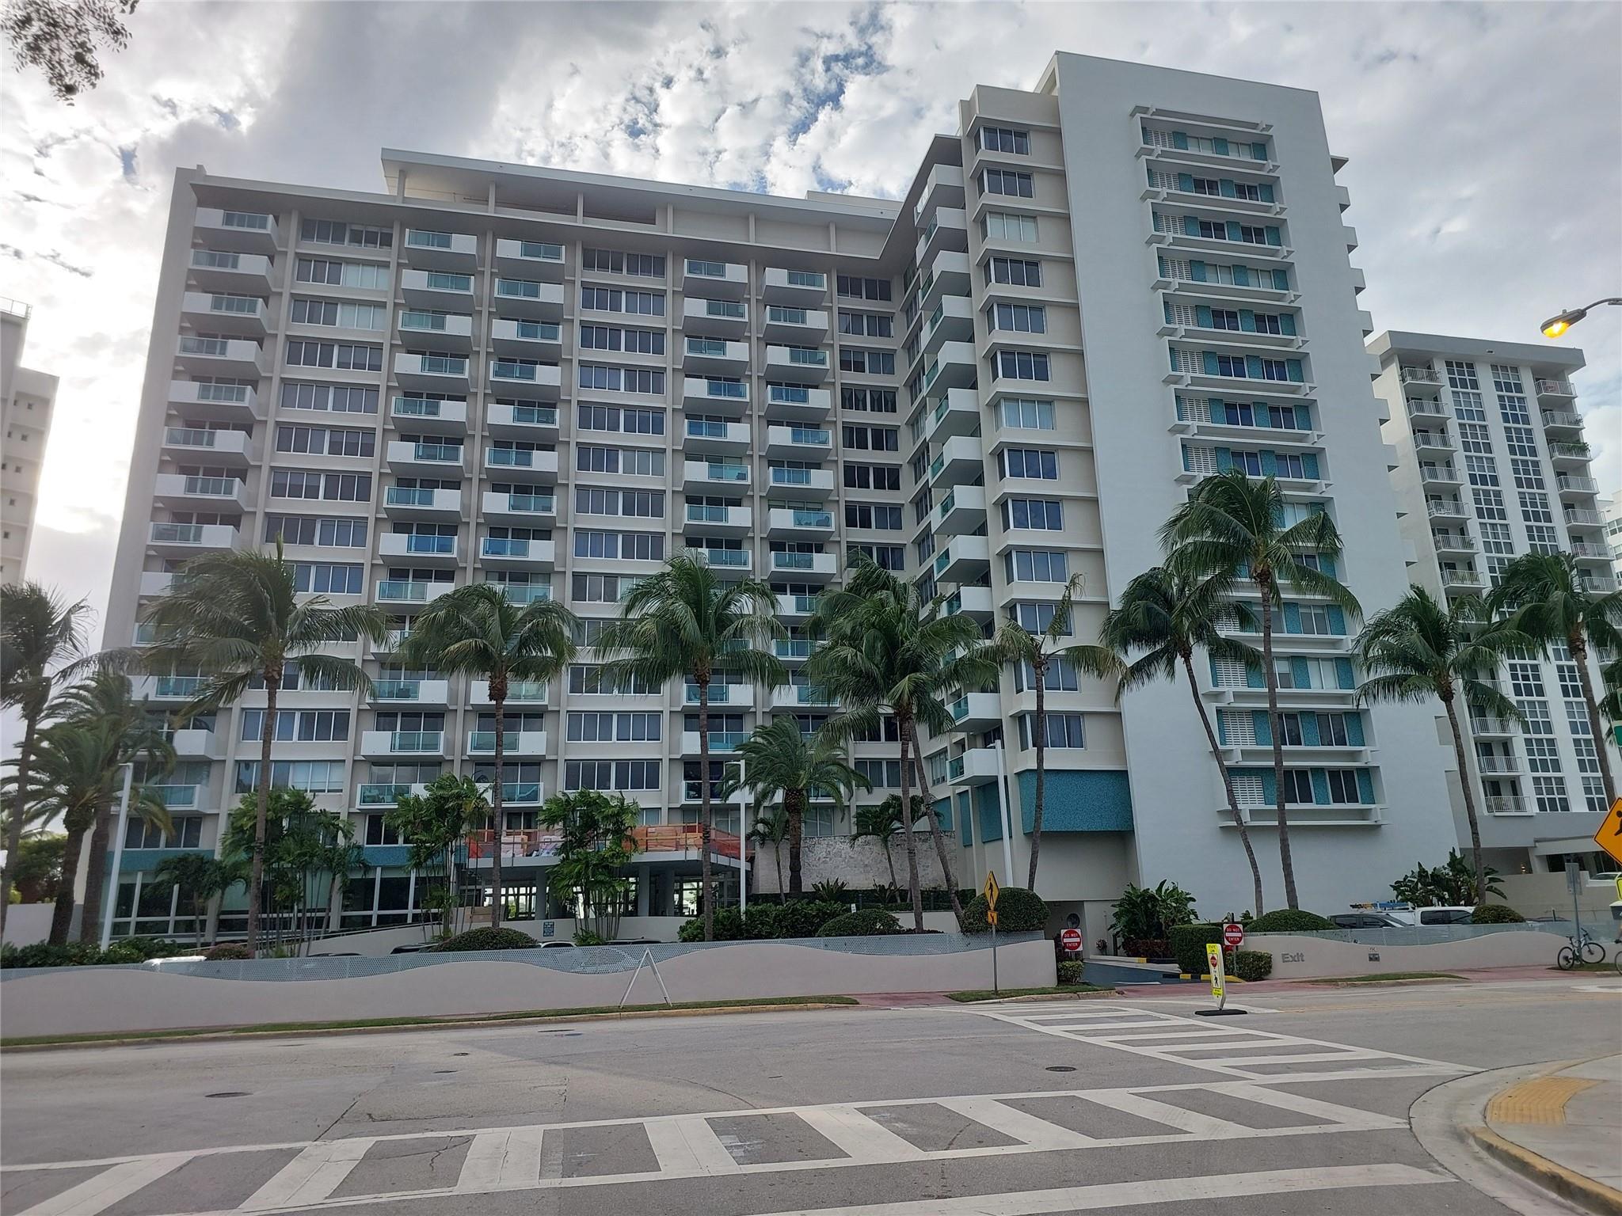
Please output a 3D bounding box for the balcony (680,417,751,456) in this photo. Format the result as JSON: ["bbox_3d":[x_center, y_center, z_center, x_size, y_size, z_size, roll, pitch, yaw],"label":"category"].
[{"bbox_3d":[-5.730,-10.333,64.973,3.950,1.210,1.635,2,-15,-13],"label":"balcony"}]

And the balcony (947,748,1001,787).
[{"bbox_3d":[7.910,7.679,51.595,1.541,1.220,3.880,2,-16,-11],"label":"balcony"}]

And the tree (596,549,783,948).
[{"bbox_3d":[-3.706,4.399,33.579,5.500,12.464,5.400,0,-15,-6],"label":"tree"}]

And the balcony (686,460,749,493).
[{"bbox_3d":[-5.751,-7.797,65.249,3.980,1.217,1.850,2,-16,-13],"label":"balcony"}]

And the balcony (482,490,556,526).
[{"bbox_3d":[-16.683,-5.634,61.841,4.003,1.220,1.628,2,-16,-13],"label":"balcony"}]

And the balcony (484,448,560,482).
[{"bbox_3d":[-16.545,-8.151,61.779,3.969,1.210,1.635,2,-15,-13],"label":"balcony"}]

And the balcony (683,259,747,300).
[{"bbox_3d":[-5.984,-20.683,67.756,3.950,1.210,1.635,2,-15,-13],"label":"balcony"}]

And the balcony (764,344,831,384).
[{"bbox_3d":[-0.918,-15.324,67.499,3.951,1.210,1.635,2,-15,-13],"label":"balcony"}]

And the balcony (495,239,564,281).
[{"bbox_3d":[-17.071,-21.375,66.133,4.003,1.220,1.628,2,-16,-13],"label":"balcony"}]

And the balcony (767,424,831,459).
[{"bbox_3d":[-0.797,-10.180,66.492,4.021,1.230,1.580,2,-16,-13],"label":"balcony"}]

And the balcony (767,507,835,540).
[{"bbox_3d":[-0.660,-4.995,65.062,3.974,1.206,1.580,2,-16,-13],"label":"balcony"}]

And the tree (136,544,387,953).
[{"bbox_3d":[-17.128,4.553,33.055,6.948,13.492,6.948,2,-16,-13],"label":"tree"}]

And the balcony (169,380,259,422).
[{"bbox_3d":[-32.834,-11.465,59.380,3.985,1.183,1.580,2,-16,-13],"label":"balcony"}]

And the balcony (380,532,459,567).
[{"bbox_3d":[-21.736,-3.186,60.102,3.995,1.217,1.850,2,-16,-13],"label":"balcony"}]

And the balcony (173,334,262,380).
[{"bbox_3d":[-33.032,-14.100,60.341,3.964,1.220,1.628,2,-16,-13],"label":"balcony"}]

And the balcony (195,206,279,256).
[{"bbox_3d":[-32.542,-21.498,61.185,3.841,1.220,1.614,2,-16,-13],"label":"balcony"}]

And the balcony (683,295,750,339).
[{"bbox_3d":[-6.012,-18.346,67.899,3.958,1.220,1.628,2,-16,-13],"label":"balcony"}]

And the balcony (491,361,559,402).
[{"bbox_3d":[-16.672,-13.326,63.170,3.969,1.210,1.635,2,-15,-13],"label":"balcony"}]

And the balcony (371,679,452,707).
[{"bbox_3d":[-21.524,4.673,57.967,3.995,1.217,1.850,2,-16,-13],"label":"balcony"}]

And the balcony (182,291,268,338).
[{"bbox_3d":[-32.357,-16.363,59.748,3.841,1.220,1.614,2,-16,-13],"label":"balcony"}]

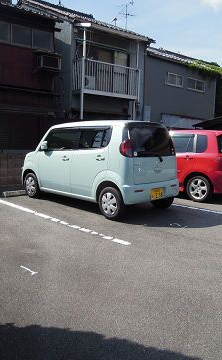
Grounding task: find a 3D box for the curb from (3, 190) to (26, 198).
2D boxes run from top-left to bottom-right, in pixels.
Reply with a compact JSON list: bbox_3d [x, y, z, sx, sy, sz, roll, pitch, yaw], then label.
[{"bbox_3d":[-2.084,0.305,7.405,0.610,0.105,0.130,-4,8,-43],"label":"curb"}]

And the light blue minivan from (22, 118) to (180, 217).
[{"bbox_3d":[-0.368,-0.329,6.613,1.475,1.620,3.395,-4,9,-43],"label":"light blue minivan"}]

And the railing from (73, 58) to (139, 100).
[{"bbox_3d":[-0.123,-3.443,11.717,2.389,1.078,0.686,-3,8,-37],"label":"railing"}]

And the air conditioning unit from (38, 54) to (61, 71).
[{"bbox_3d":[-2.062,-3.848,10.986,0.717,0.418,0.450,-3,8,-37],"label":"air conditioning unit"}]

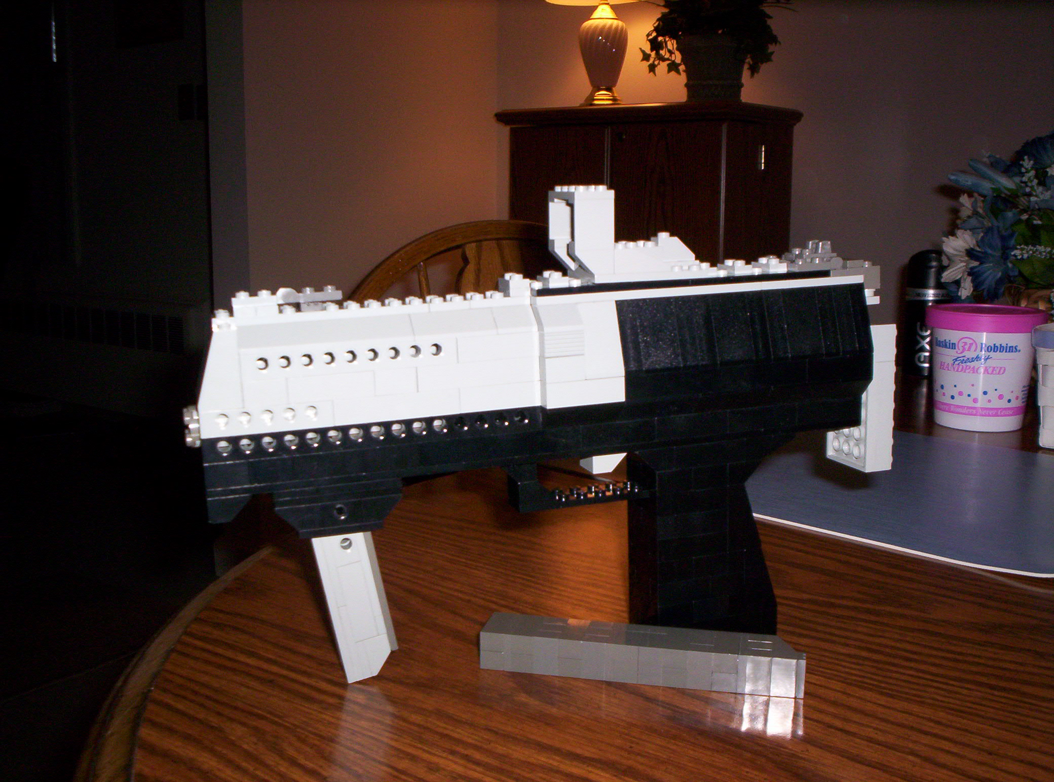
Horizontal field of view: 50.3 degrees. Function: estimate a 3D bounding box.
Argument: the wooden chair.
[{"bbox_3d":[0.047,0.285,1.198,0.470,0.920,0.530,-3,10,-18],"label":"wooden chair"}]

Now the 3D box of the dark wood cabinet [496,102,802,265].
[{"bbox_3d":[0.290,-0.116,2.854,0.700,1.130,0.350,9,13,42],"label":"dark wood cabinet"}]

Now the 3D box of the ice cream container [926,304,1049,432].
[{"bbox_3d":[0.393,-0.021,0.960,0.101,0.100,0.101,6,11,29],"label":"ice cream container"}]

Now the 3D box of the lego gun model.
[{"bbox_3d":[0.017,0.017,0.457,0.299,0.196,0.048,-5,9,-17],"label":"lego gun model"}]

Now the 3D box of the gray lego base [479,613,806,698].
[{"bbox_3d":[0.046,0.106,0.449,0.128,0.016,0.024,3,10,12],"label":"gray lego base"}]

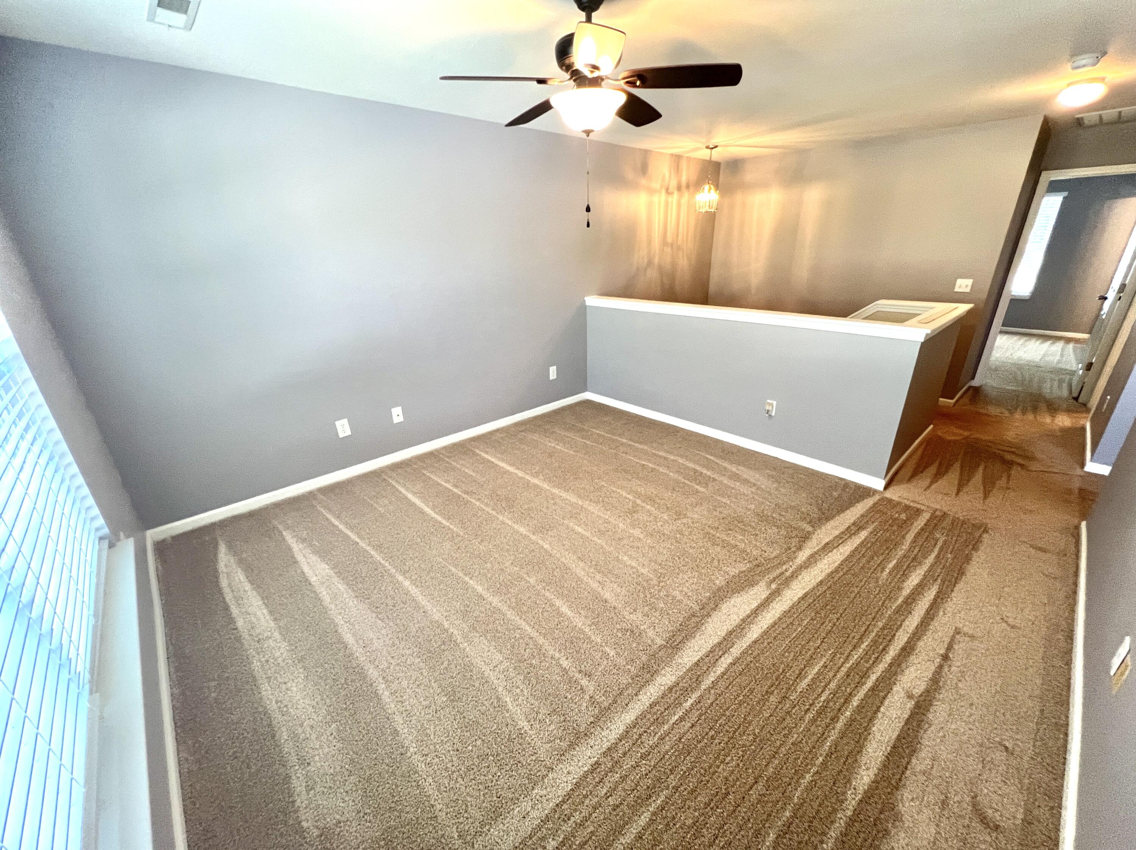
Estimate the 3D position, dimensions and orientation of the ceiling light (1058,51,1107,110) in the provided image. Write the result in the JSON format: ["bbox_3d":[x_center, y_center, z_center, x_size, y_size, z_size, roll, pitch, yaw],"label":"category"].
[{"bbox_3d":[3.282,-2.123,2.731,0.230,0.116,0.230,-20,28,-37],"label":"ceiling light"}]

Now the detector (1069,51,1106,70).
[{"bbox_3d":[2.837,-1.982,2.331,0.137,0.042,0.137,-20,28,-37],"label":"detector"}]

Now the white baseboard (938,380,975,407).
[{"bbox_3d":[4.019,-0.359,4.419,1.020,0.075,0.100,-20,28,-37],"label":"white baseboard"}]

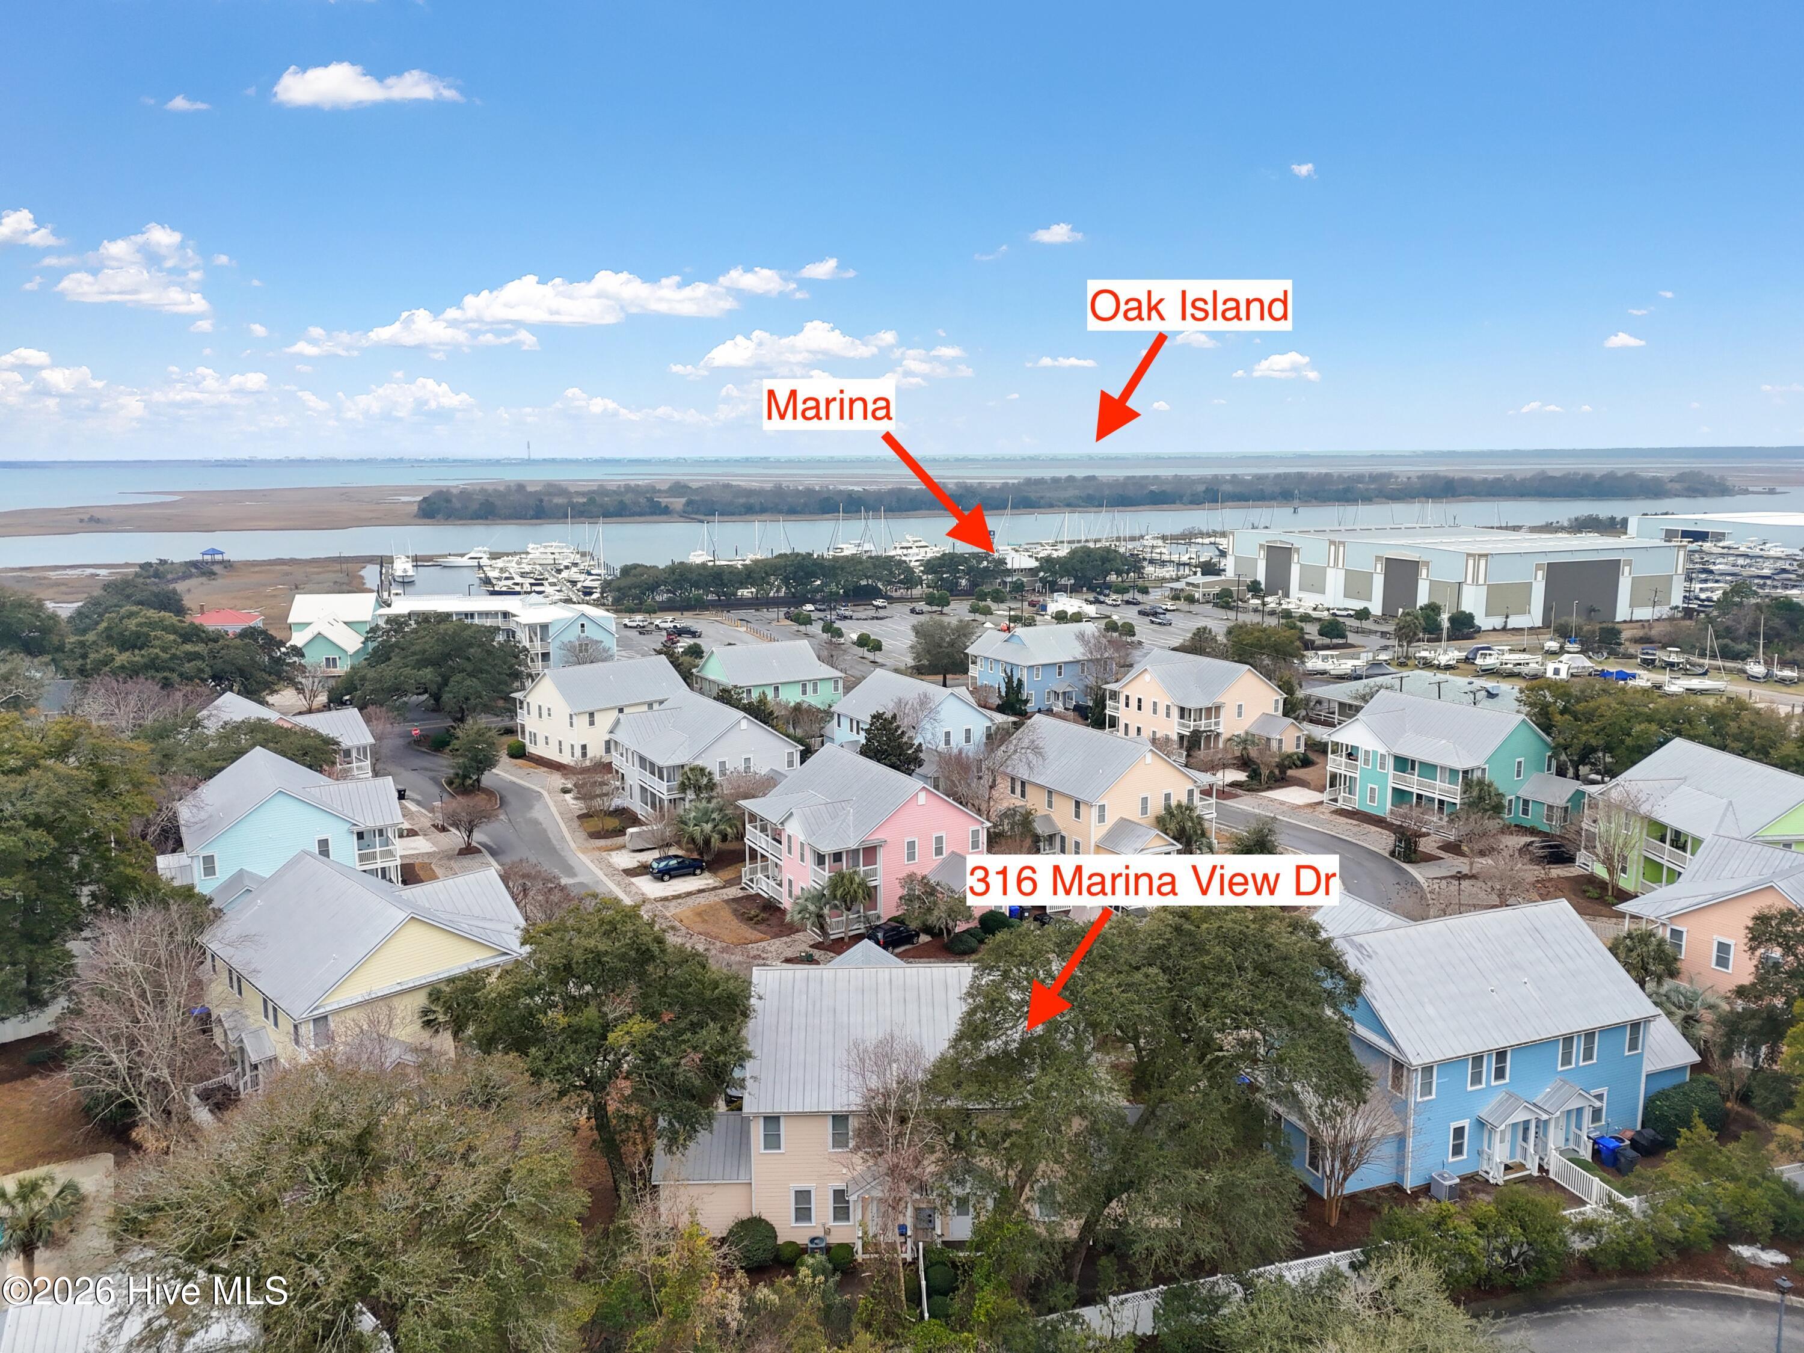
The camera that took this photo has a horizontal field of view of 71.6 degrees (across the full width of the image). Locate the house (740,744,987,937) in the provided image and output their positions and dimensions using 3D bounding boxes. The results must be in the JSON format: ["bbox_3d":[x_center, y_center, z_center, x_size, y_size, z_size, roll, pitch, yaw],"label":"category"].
[{"bbox_3d":[-2.658,11.551,92.052,13.800,9.700,17.800,-6,12,-29],"label":"house"}]

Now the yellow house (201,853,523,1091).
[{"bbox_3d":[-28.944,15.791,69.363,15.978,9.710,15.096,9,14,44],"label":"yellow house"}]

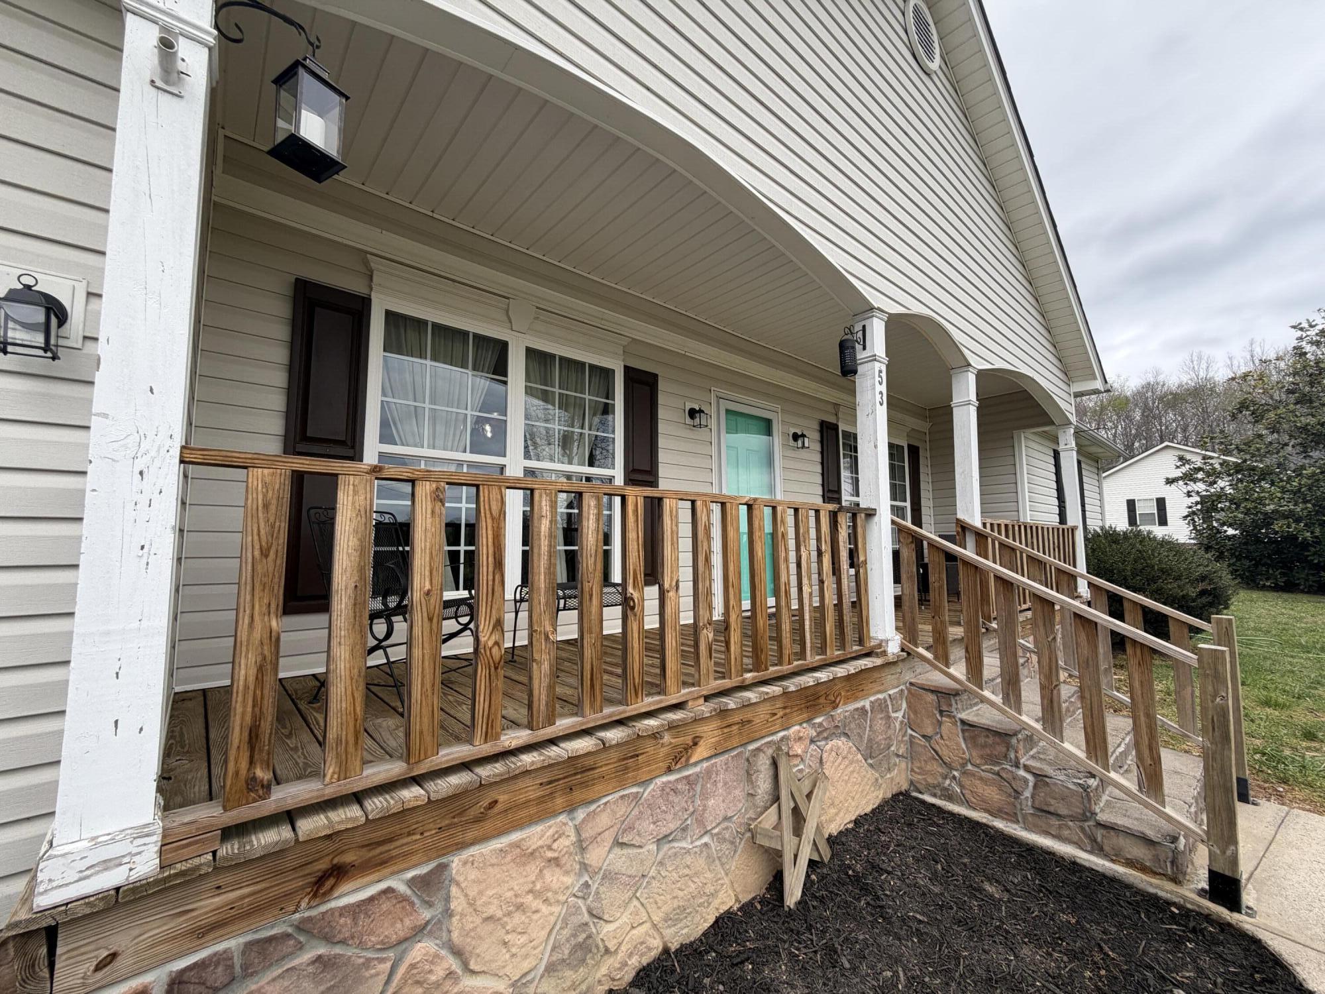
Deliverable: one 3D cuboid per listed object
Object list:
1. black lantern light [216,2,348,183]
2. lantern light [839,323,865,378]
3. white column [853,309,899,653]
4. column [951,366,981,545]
[{"bbox_3d":[-0.996,-1.091,1.415,0.294,0.378,0.159,4,-7,-41],"label":"black lantern light"},{"bbox_3d":[1.183,-0.904,3.292,0.256,0.373,0.105,4,-7,-41],"label":"lantern light"},{"bbox_3d":[1.335,-0.108,3.360,0.166,2.124,0.166,4,-7,-41],"label":"white column"},{"bbox_3d":[2.509,-0.012,4.384,0.166,2.112,0.166,4,-7,-41],"label":"column"}]

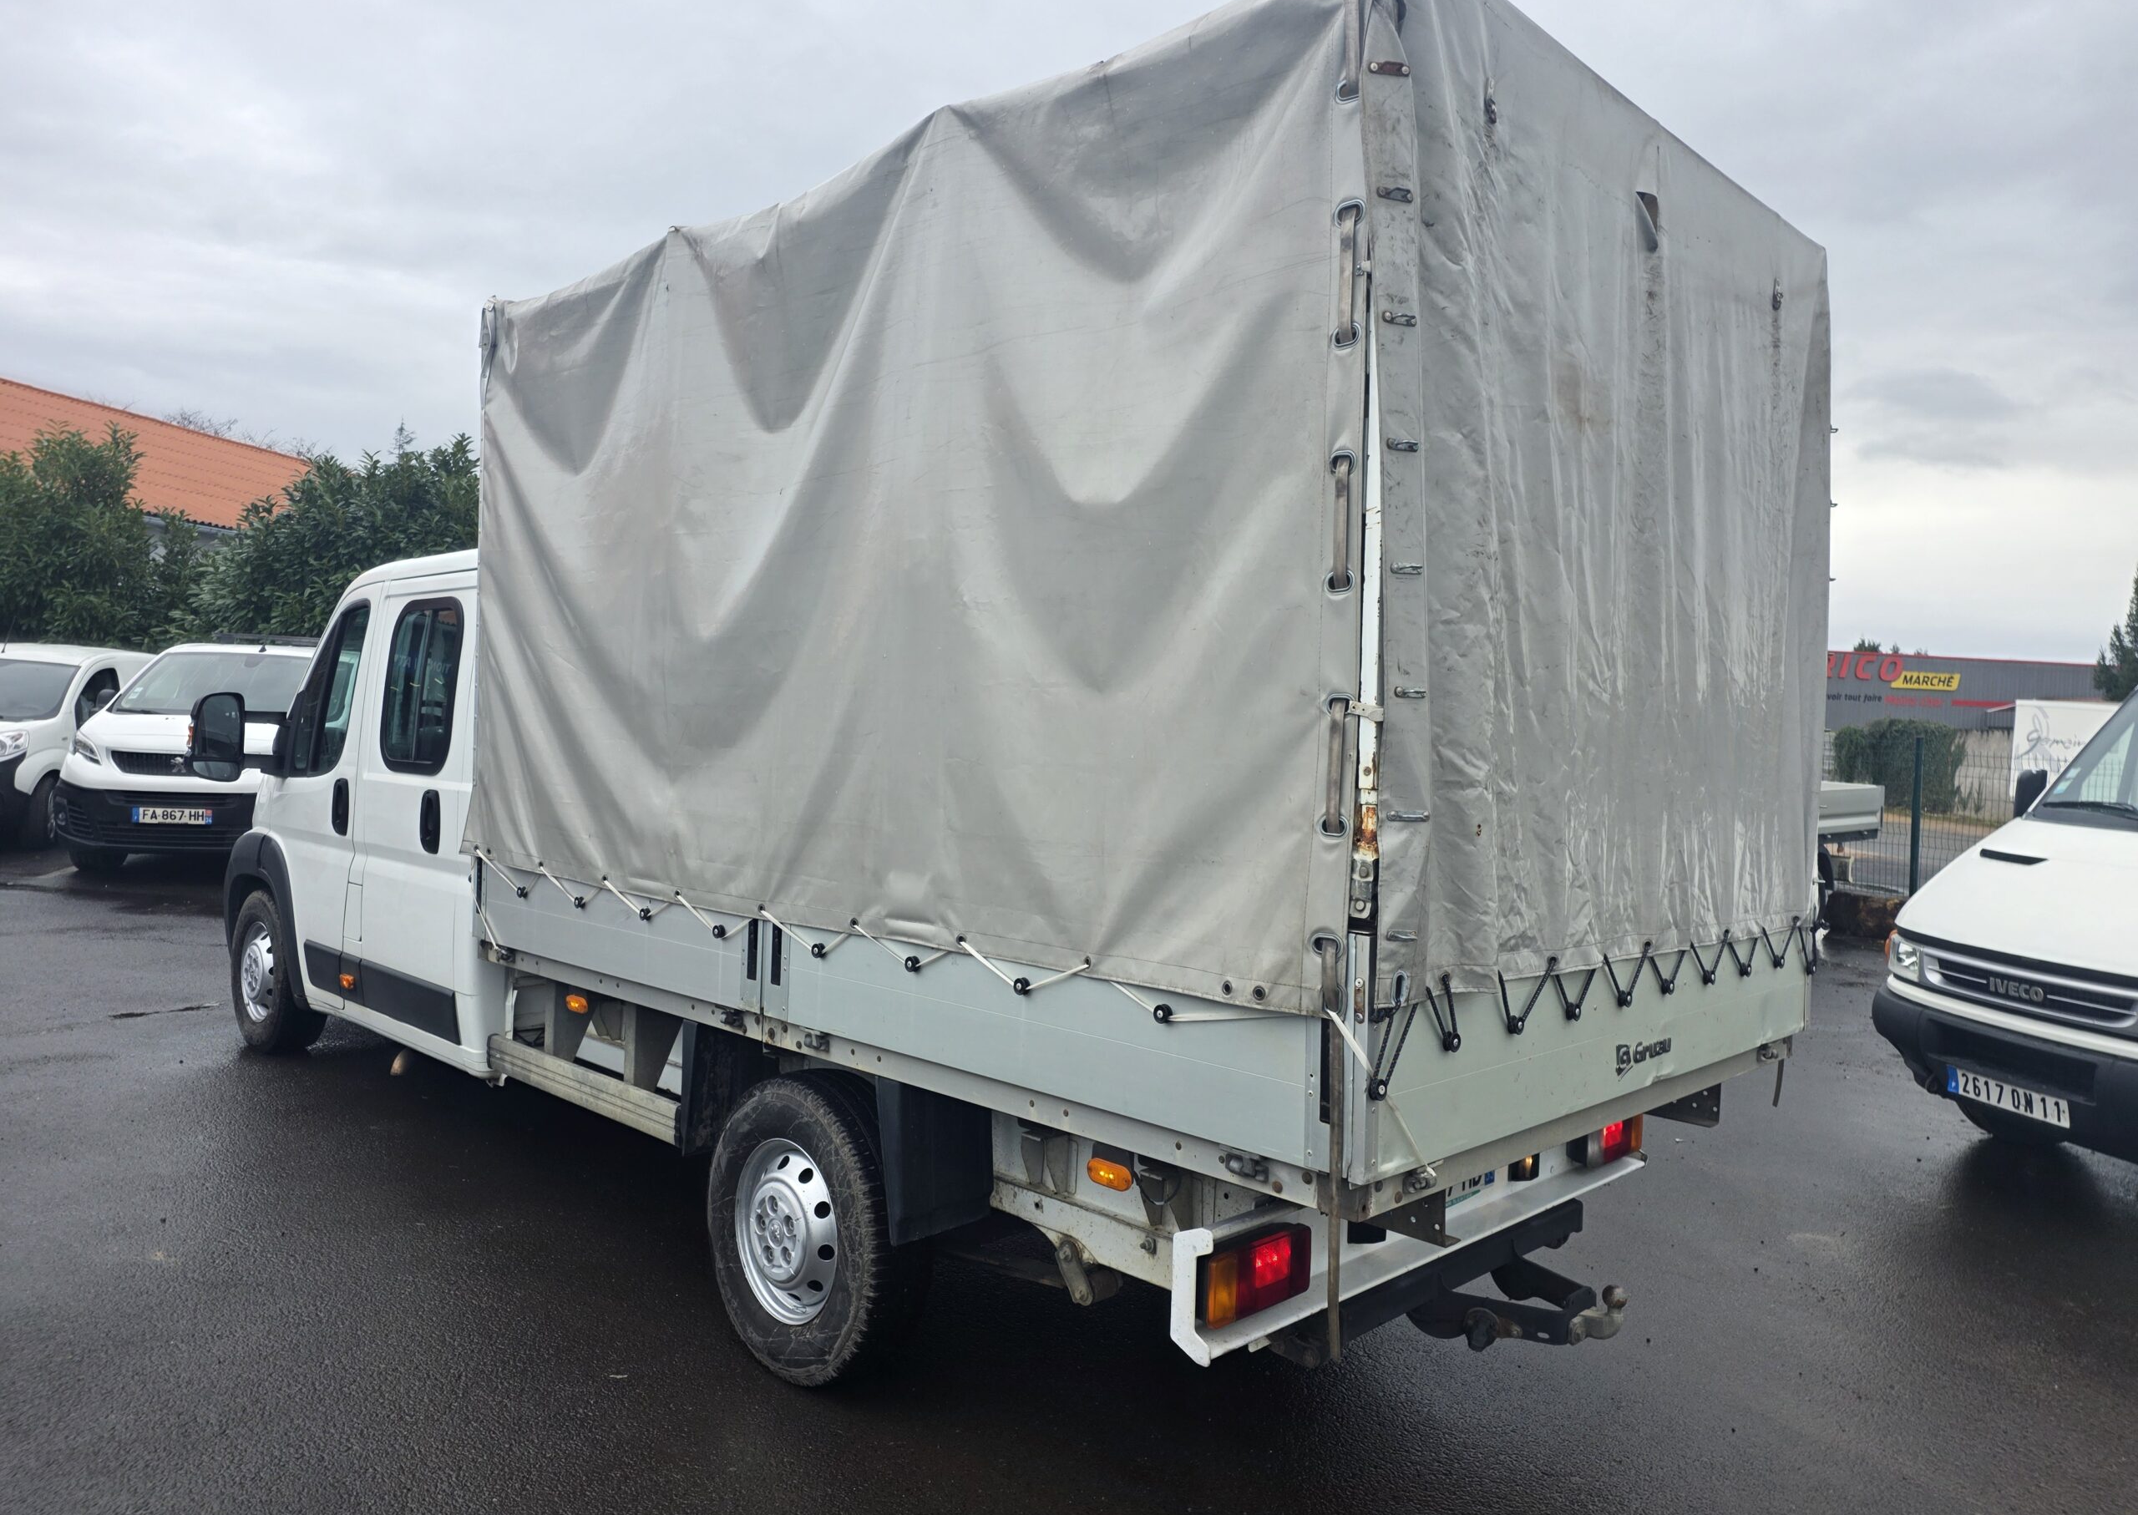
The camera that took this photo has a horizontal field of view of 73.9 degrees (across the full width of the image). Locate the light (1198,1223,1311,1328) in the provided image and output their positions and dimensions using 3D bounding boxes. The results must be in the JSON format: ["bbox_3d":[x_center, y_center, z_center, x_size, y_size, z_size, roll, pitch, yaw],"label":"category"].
[{"bbox_3d":[0.329,0.949,2.637,0.075,0.128,0.310,3,1,44],"label":"light"}]

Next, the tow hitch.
[{"bbox_3d":[0.980,1.149,3.037,0.410,0.150,0.370,3,1,44],"label":"tow hitch"}]

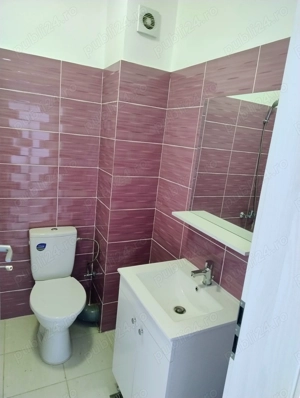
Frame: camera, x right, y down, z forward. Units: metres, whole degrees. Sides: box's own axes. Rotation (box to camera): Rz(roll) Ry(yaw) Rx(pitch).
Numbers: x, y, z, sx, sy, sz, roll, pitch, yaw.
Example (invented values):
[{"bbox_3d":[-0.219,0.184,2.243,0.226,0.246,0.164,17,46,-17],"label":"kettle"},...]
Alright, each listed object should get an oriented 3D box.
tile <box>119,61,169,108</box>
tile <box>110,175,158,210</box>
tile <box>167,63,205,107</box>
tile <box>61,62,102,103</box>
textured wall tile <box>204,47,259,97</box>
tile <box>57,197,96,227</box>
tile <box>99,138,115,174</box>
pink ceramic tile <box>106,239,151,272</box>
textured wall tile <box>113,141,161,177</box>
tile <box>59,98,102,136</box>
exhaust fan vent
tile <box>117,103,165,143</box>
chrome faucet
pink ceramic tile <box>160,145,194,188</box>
[{"bbox_3d":[-0.031,-0.765,1.875,0.376,0.250,0.010,-1,15,-28],"label":"tile"},{"bbox_3d":[-0.107,-0.038,2.042,0.376,0.250,0.010,-1,15,-28],"label":"tile"},{"bbox_3d":[0.232,-0.725,1.803,0.010,0.250,0.386,-1,15,-28],"label":"tile"},{"bbox_3d":[-0.496,-0.854,2.048,0.312,0.250,0.010,-1,15,-28],"label":"tile"},{"bbox_3d":[0.412,-0.628,1.465,0.010,0.250,0.398,-1,15,-28],"label":"textured wall tile"},{"bbox_3d":[-0.598,0.116,2.271,0.312,0.250,0.010,-1,15,-28],"label":"tile"},{"bbox_3d":[-0.329,-0.323,2.060,0.010,0.250,0.383,-1,15,-28],"label":"tile"},{"bbox_3d":[-0.160,0.448,2.167,0.372,0.250,0.010,-1,14,-27],"label":"pink ceramic tile"},{"bbox_3d":[-0.083,-0.284,1.999,0.372,0.250,0.010,-1,14,-27],"label":"textured wall tile"},{"bbox_3d":[-0.525,-0.616,2.112,0.306,0.250,0.010,-1,14,-27],"label":"tile"},{"bbox_3d":[-0.011,-1.137,1.785,0.145,0.150,0.026,-1,14,-27],"label":"exhaust fan vent"},{"bbox_3d":[-0.057,-0.528,1.943,0.372,0.250,0.010,-1,14,-27],"label":"tile"},{"bbox_3d":[0.289,0.406,1.498,0.140,0.137,0.048,-1,15,-28],"label":"chrome faucet"},{"bbox_3d":[0.181,-0.237,1.915,0.010,0.250,0.386,-1,15,-28],"label":"pink ceramic tile"}]

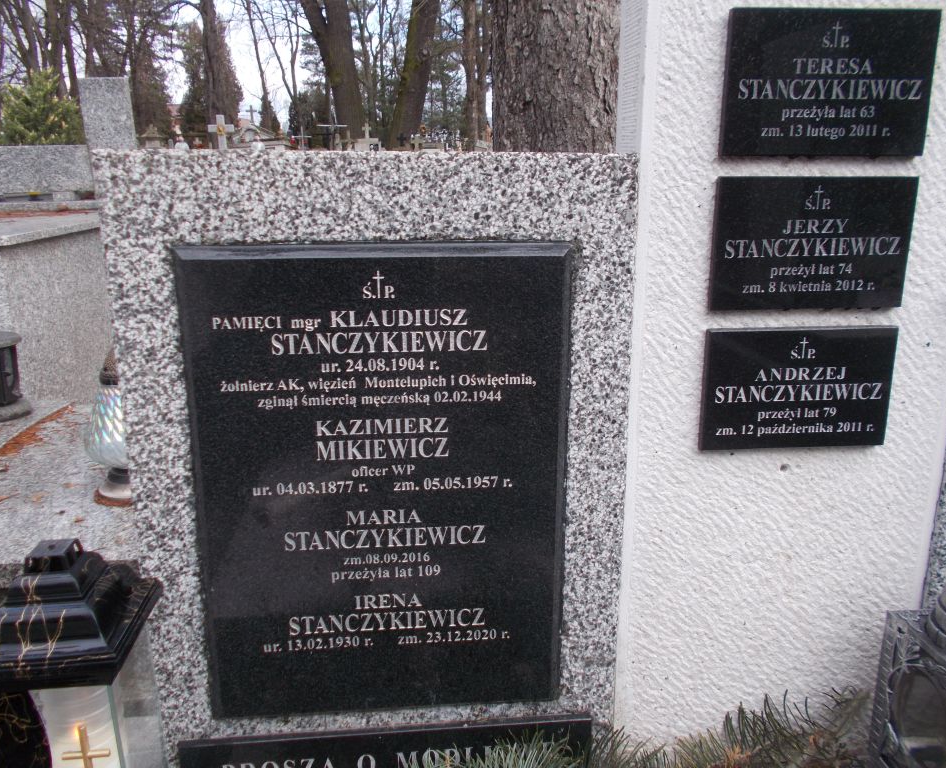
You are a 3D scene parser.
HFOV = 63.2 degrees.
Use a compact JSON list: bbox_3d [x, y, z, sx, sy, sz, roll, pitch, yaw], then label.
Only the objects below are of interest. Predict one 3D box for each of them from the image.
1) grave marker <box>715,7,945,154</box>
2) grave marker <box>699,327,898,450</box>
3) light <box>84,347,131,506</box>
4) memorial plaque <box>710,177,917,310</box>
[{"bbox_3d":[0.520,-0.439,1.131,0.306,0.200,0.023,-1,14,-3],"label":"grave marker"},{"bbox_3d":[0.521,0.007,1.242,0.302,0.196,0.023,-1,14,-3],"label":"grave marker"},{"bbox_3d":[-0.701,0.075,1.526,0.149,0.308,0.149,-1,14,-3],"label":"light"},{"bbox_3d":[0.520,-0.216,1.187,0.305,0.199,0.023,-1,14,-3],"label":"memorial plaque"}]

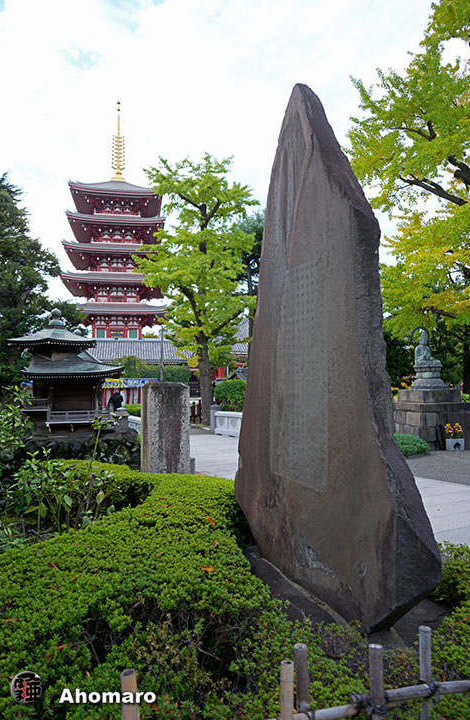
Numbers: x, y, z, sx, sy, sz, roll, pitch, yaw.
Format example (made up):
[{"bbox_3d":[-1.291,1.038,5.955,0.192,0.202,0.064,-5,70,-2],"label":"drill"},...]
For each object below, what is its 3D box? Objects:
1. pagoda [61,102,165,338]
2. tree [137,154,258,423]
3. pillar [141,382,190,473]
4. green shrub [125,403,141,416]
[{"bbox_3d":[-20.511,-22.118,84.379,16.700,48.300,16.700,0,-4,-12],"label":"pagoda"},{"bbox_3d":[-1.630,-3.121,21.040,5.300,12.100,5.200,0,-4,-5],"label":"tree"},{"bbox_3d":[-1.009,1.151,6.942,0.580,1.650,0.360,1,-4,-20],"label":"pillar"},{"bbox_3d":[-3.878,2.278,19.096,1.100,1.000,0.900,0,-4,-12],"label":"green shrub"}]

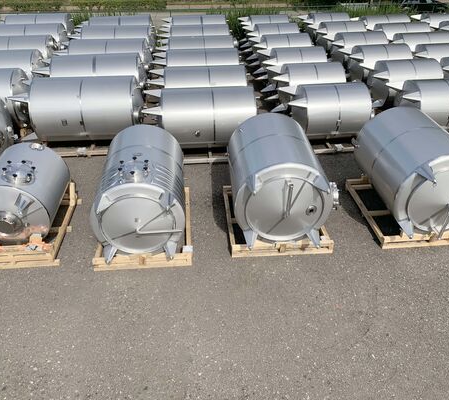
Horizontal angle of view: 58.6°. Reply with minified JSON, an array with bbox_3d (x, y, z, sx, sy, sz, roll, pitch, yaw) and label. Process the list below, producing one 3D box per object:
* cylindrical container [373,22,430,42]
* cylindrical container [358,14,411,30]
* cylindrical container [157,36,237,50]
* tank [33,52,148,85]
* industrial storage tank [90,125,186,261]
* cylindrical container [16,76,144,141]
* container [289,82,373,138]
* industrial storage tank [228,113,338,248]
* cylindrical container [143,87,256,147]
[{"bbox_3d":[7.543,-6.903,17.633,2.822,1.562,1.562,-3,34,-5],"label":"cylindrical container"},{"bbox_3d":[6.022,-6.483,15.422,2.264,1.080,1.080,-2,35,-3],"label":"cylindrical container"},{"bbox_3d":[-0.994,-5.545,15.650,2.984,1.563,1.563,-3,34,-5],"label":"cylindrical container"},{"bbox_3d":[-3.268,-3.004,10.271,2.613,1.356,1.356,-3,35,-4],"label":"tank"},{"bbox_3d":[-1.278,-0.210,6.251,1.299,1.403,2.393,-4,35,-5],"label":"industrial storage tank"},{"bbox_3d":[-3.065,-2.000,8.842,2.613,1.356,1.356,-3,35,-4],"label":"cylindrical container"},{"bbox_3d":[2.266,-1.960,8.902,1.953,1.199,1.199,-4,35,-5],"label":"container"},{"bbox_3d":[0.876,-0.349,6.435,1.513,1.409,2.315,-2,35,-2],"label":"industrial storage tank"},{"bbox_3d":[-0.519,-2.187,10.714,2.984,1.563,1.563,-3,34,-5],"label":"cylindrical container"}]

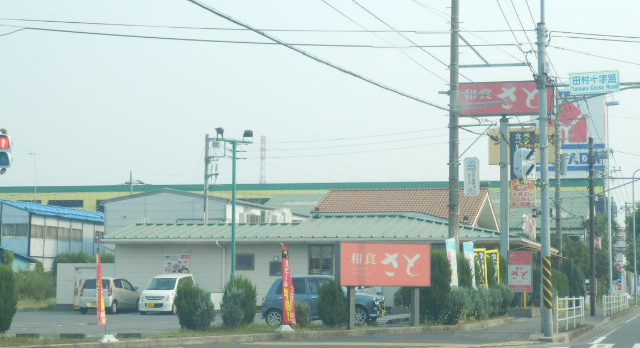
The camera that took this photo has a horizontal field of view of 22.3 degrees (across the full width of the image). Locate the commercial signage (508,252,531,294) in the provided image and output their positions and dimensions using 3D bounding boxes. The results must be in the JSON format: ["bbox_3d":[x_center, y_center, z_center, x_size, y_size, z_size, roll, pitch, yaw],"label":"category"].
[{"bbox_3d":[7.061,3.434,57.300,0.870,1.480,0.200,-1,-4,12],"label":"commercial signage"}]

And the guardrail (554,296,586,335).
[{"bbox_3d":[6.442,3.552,41.572,0.100,0.850,9.800,-1,-4,12],"label":"guardrail"}]

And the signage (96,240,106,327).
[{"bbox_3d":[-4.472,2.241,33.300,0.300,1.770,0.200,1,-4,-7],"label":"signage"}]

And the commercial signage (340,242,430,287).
[{"bbox_3d":[1.562,2.260,40.395,2.614,1.050,0.220,3,-5,-30],"label":"commercial signage"}]

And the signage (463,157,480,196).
[{"bbox_3d":[4.774,0.094,51.000,0.500,1.220,0.130,-1,-4,12],"label":"signage"}]

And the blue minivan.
[{"bbox_3d":[0.083,3.495,45.200,3.395,1.440,1.475,-1,-4,11],"label":"blue minivan"}]

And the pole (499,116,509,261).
[{"bbox_3d":[6.342,1.516,56.000,0.260,6.972,0.260,-1,-4,12],"label":"pole"}]

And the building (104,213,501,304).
[{"bbox_3d":[1.259,3.993,72.274,17.019,4.300,16.000,-1,-4,13],"label":"building"}]

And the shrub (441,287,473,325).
[{"bbox_3d":[3.666,3.532,43.700,0.860,1.030,0.850,-1,-4,12],"label":"shrub"}]

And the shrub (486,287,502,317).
[{"bbox_3d":[5.486,4.012,51.000,0.650,0.972,0.650,0,-4,0],"label":"shrub"}]

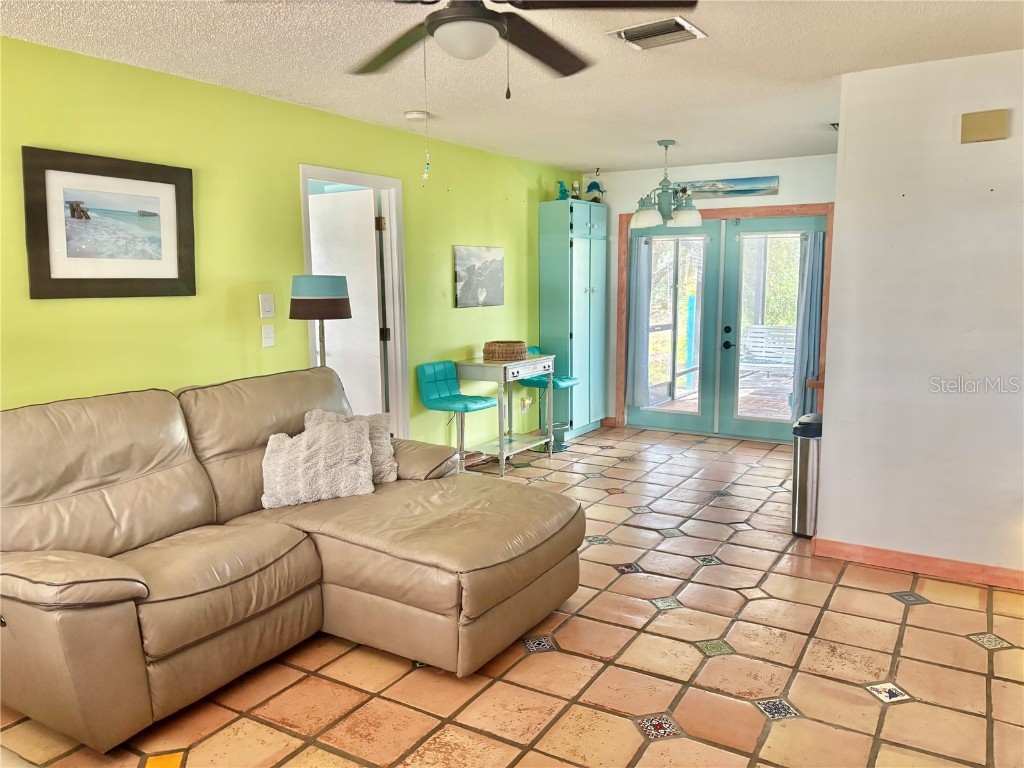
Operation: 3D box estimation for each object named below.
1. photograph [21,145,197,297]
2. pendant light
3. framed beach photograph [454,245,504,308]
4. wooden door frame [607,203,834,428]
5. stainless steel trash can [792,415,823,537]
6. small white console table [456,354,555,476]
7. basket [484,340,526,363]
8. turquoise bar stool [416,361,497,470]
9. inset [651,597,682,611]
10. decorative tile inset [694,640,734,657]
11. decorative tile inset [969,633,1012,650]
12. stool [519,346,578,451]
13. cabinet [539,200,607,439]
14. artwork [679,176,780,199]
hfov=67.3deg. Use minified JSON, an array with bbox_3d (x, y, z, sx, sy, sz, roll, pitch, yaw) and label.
[{"bbox_3d":[-1.814,-0.719,3.559,0.030,0.632,0.797,5,10,32],"label":"photograph"},{"bbox_3d":[1.129,-1.461,5.641,0.520,0.641,0.520,5,10,32],"label":"pendant light"},{"bbox_3d":[-0.251,-0.843,6.059,0.030,0.465,0.685,4,9,31],"label":"framed beach photograph"},{"bbox_3d":[1.863,-0.537,7.002,1.910,2.065,0.100,4,9,31],"label":"wooden door frame"},{"bbox_3d":[1.782,0.512,4.423,0.300,0.700,0.340,4,9,31],"label":"stainless steel trash can"},{"bbox_3d":[-0.045,0.219,6.111,0.430,0.840,0.775,4,9,31],"label":"small white console table"},{"bbox_3d":[-0.054,-0.266,6.116,0.320,0.140,0.340,0,8,0],"label":"basket"},{"bbox_3d":[-0.367,0.312,5.321,0.450,0.879,0.430,5,10,32],"label":"turquoise bar stool"},{"bbox_3d":[0.709,1.008,3.507,0.102,0.010,0.102,-2,8,-13],"label":"inset"},{"bbox_3d":[0.816,1.065,3.086,0.104,0.010,0.104,-2,8,-13],"label":"decorative tile inset"},{"bbox_3d":[1.949,1.053,3.136,0.102,0.010,0.102,-2,8,-13],"label":"decorative tile inset"},{"bbox_3d":[0.322,0.120,6.675,0.410,0.880,0.410,4,9,31],"label":"stool"},{"bbox_3d":[0.592,-0.594,7.213,0.310,2.140,0.810,4,9,31],"label":"cabinet"},{"bbox_3d":[1.875,-1.720,6.780,0.930,0.155,0.030,4,9,31],"label":"artwork"}]

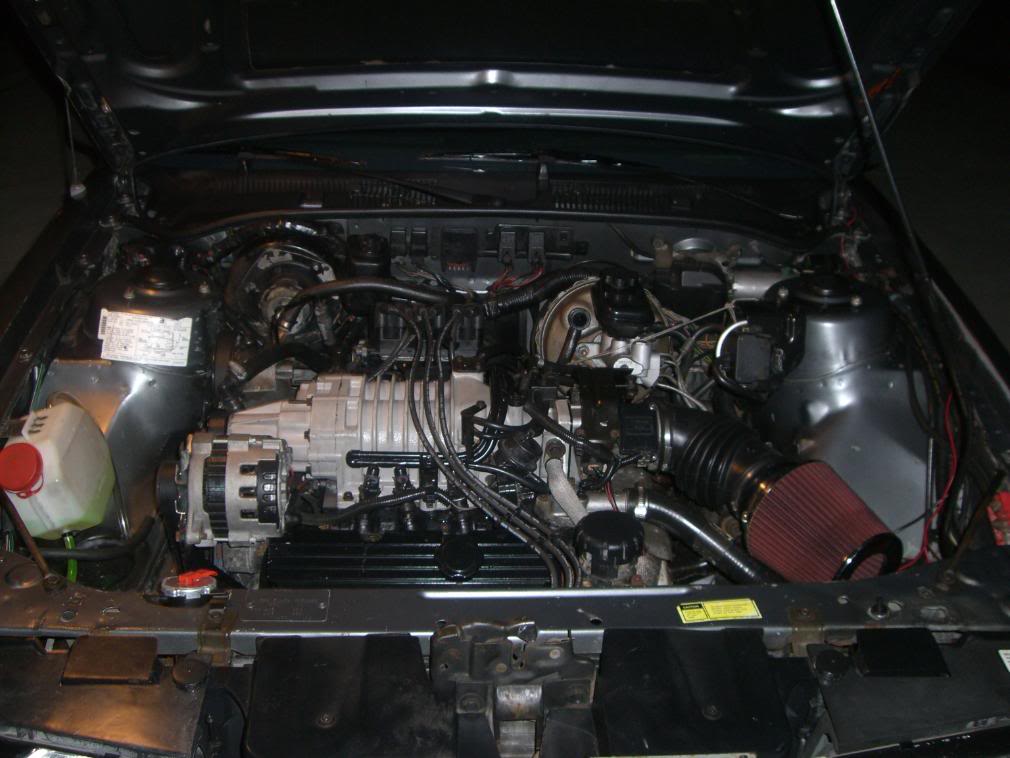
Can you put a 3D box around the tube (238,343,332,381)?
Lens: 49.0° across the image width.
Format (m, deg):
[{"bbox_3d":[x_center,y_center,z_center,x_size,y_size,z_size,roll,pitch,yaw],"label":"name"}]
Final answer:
[{"bbox_3d":[-0.327,-0.024,1.630,0.145,0.050,0.055,0,27,0],"label":"tube"}]

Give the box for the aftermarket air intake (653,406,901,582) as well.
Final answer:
[{"bbox_3d":[0.346,0.155,1.440,0.320,0.170,0.160,32,40,28],"label":"aftermarket air intake"}]

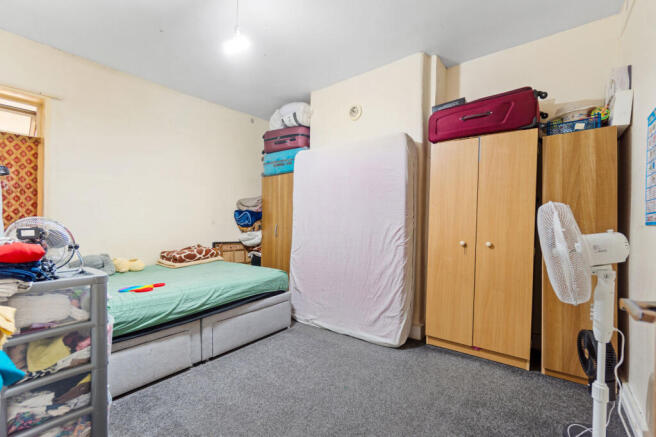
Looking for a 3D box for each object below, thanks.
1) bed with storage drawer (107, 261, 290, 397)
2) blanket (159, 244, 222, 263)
[{"bbox_3d":[-1.528,0.860,2.575,1.370,0.580,1.930,0,0,40],"label":"bed with storage drawer"},{"bbox_3d":[-1.684,0.440,3.378,0.340,0.180,0.600,0,0,40],"label":"blanket"}]

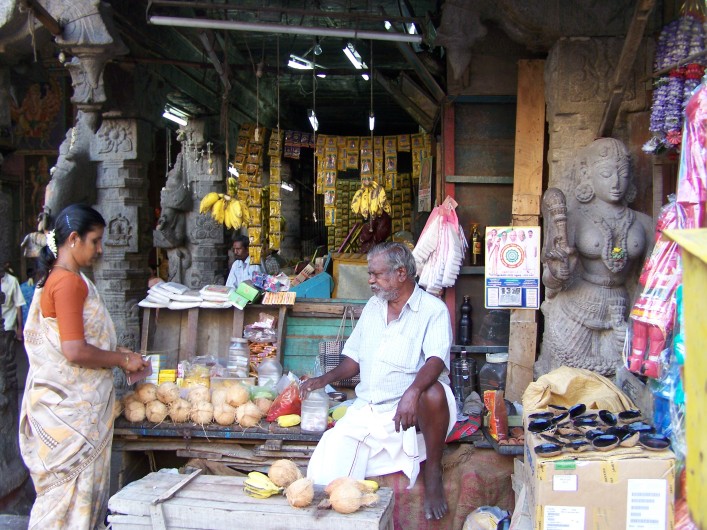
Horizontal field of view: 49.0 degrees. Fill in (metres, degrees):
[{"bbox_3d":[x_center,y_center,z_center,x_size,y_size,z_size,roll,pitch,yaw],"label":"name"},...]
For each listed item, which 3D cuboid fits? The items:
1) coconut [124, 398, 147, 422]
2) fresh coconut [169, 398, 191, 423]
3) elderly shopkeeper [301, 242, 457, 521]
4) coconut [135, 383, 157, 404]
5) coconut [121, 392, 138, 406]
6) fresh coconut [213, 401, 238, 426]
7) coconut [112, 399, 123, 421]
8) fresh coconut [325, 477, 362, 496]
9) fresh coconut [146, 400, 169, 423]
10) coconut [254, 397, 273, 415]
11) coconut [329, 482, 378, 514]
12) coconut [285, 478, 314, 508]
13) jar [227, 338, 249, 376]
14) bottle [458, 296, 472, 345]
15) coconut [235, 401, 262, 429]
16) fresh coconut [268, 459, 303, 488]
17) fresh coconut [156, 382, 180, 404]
[{"bbox_3d":[-0.995,0.664,3.540,0.101,0.105,0.101,0,1,8],"label":"coconut"},{"bbox_3d":[-0.841,0.707,3.760,0.107,0.108,0.107,0,2,7],"label":"fresh coconut"},{"bbox_3d":[0.140,0.409,3.202,0.727,0.981,0.776,3,5,30],"label":"elderly shopkeeper"},{"bbox_3d":[-0.929,0.577,3.481,0.100,0.098,0.098,0,5,0],"label":"coconut"},{"bbox_3d":[-1.105,0.683,3.870,0.104,0.104,0.104,0,2,7],"label":"coconut"},{"bbox_3d":[-0.556,0.645,3.358,0.099,0.101,0.099,0,5,0],"label":"fresh coconut"},{"bbox_3d":[-1.189,0.710,3.820,0.102,0.104,0.102,0,2,7],"label":"coconut"},{"bbox_3d":[-0.035,0.780,2.678,0.121,0.101,0.103,0,5,0],"label":"fresh coconut"},{"bbox_3d":[-0.864,0.648,3.420,0.098,0.098,0.098,0,5,0],"label":"fresh coconut"},{"bbox_3d":[-0.399,0.627,3.440,0.096,0.096,0.096,0,5,0],"label":"coconut"},{"bbox_3d":[-0.003,0.797,2.650,0.165,0.109,0.115,0,1,8],"label":"coconut"},{"bbox_3d":[-0.188,0.795,2.700,0.104,0.104,0.104,0,1,8],"label":"coconut"},{"bbox_3d":[-0.600,0.488,4.030,0.115,0.225,0.115,0,2,0],"label":"jar"},{"bbox_3d":[0.556,0.275,3.850,0.068,0.238,0.068,0,1,8],"label":"bottle"},{"bbox_3d":[-0.495,0.708,3.680,0.114,0.118,0.114,0,2,7],"label":"coconut"},{"bbox_3d":[-0.244,0.745,2.781,0.118,0.103,0.103,0,5,0],"label":"fresh coconut"},{"bbox_3d":[-0.851,0.591,3.570,0.107,0.102,0.107,0,1,8],"label":"fresh coconut"}]

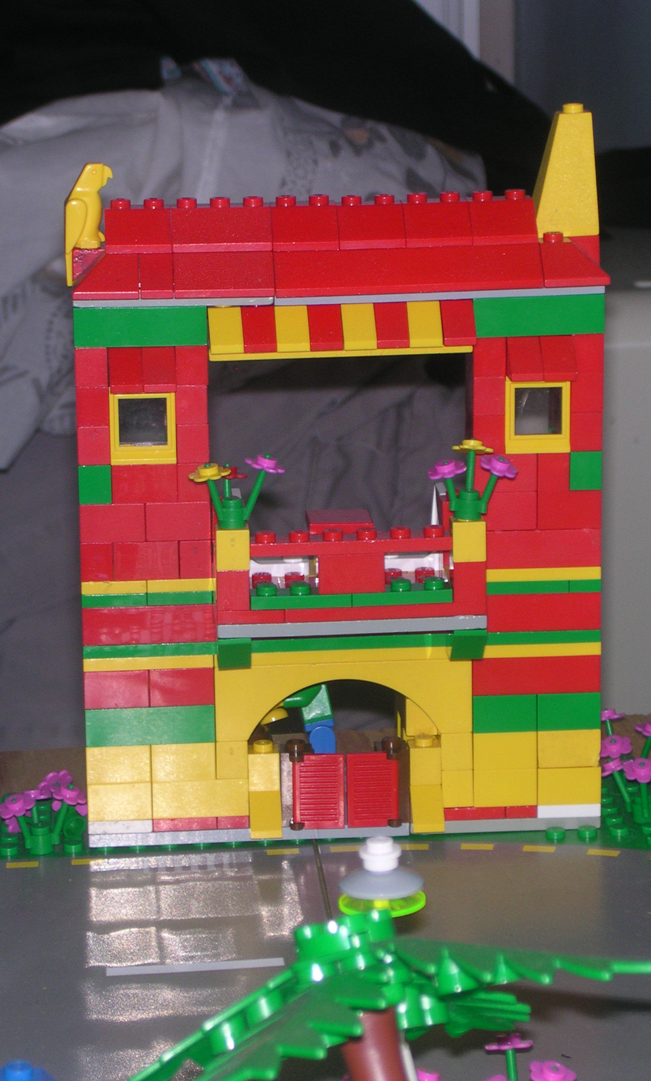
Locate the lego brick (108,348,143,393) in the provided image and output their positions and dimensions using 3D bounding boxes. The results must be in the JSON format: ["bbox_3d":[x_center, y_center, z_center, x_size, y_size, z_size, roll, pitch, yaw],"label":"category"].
[{"bbox_3d":[-0.048,-0.042,0.833,0.008,0.010,0.016,-2,12,-5],"label":"lego brick"}]

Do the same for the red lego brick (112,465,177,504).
[{"bbox_3d":[-0.044,-0.015,0.845,0.016,0.010,0.011,-2,12,-4],"label":"red lego brick"}]

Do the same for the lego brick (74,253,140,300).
[{"bbox_3d":[-0.052,-0.064,0.827,0.016,0.010,0.016,-2,13,-5],"label":"lego brick"}]

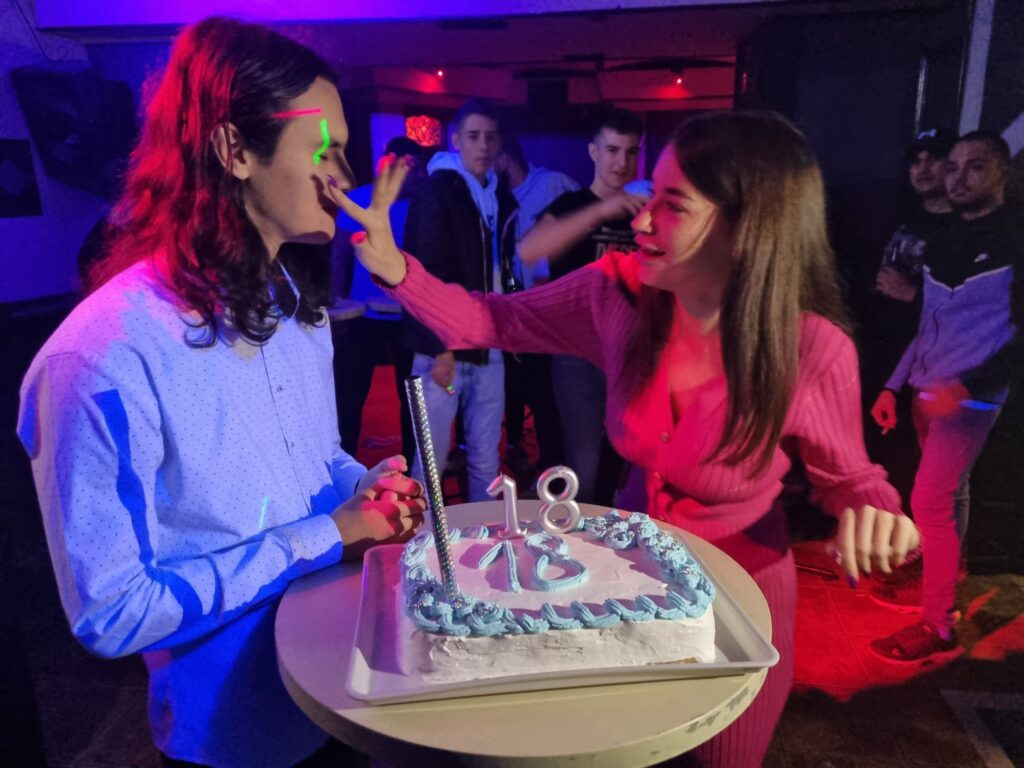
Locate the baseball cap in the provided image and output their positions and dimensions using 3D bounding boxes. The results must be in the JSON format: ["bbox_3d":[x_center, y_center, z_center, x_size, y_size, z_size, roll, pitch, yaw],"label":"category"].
[{"bbox_3d":[1.540,-0.863,2.779,0.260,0.130,0.180,-11,17,-37],"label":"baseball cap"}]

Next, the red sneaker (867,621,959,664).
[{"bbox_3d":[1.398,0.861,2.638,0.300,0.115,0.110,-3,14,-13],"label":"red sneaker"}]

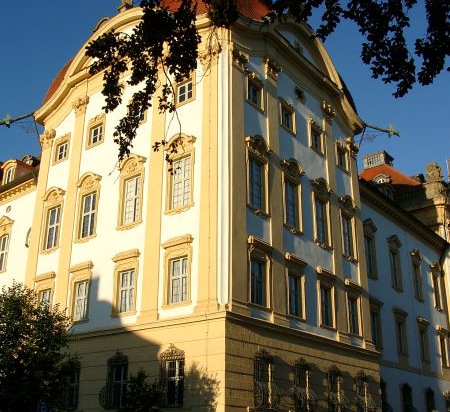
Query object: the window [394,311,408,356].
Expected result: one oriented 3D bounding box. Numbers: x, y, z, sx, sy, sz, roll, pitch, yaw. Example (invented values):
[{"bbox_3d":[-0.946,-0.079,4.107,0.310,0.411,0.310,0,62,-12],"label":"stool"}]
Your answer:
[{"bbox_3d":[13.424,9.782,44.922,0.241,3.178,1.541,-16,-27,36],"label":"window"}]

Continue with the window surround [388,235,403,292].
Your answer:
[{"bbox_3d":[13.955,4.503,48.239,0.450,4.750,2.150,-16,-27,34],"label":"window surround"}]

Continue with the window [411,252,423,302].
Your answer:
[{"bbox_3d":[18.751,6.892,58.219,0.362,4.908,2.377,-16,-27,35],"label":"window"}]

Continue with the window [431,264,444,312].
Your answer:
[{"bbox_3d":[19.950,7.448,55.614,0.350,4.400,1.800,-16,-27,34],"label":"window"}]

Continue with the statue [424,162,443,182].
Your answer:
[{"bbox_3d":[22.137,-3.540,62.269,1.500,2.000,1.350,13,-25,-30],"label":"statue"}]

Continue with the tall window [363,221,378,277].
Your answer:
[{"bbox_3d":[12.367,3.826,50.729,0.362,4.908,2.325,-16,-27,35],"label":"tall window"}]

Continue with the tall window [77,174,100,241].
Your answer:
[{"bbox_3d":[-7.761,0.062,33.663,2.150,4.150,0.400,-17,-27,38],"label":"tall window"}]

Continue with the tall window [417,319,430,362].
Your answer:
[{"bbox_3d":[16.247,11.011,48.074,0.289,3.226,1.685,-16,-27,36],"label":"tall window"}]

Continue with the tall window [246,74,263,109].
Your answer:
[{"bbox_3d":[1.630,-6.239,32.340,0.241,1.444,1.396,-16,-27,36],"label":"tall window"}]

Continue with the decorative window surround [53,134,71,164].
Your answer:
[{"bbox_3d":[-10.328,-3.667,37.603,1.800,2.100,0.300,-17,-27,38],"label":"decorative window surround"}]

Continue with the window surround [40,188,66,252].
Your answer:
[{"bbox_3d":[-11.107,0.787,37.872,2.150,4.500,0.450,-16,-27,34],"label":"window surround"}]

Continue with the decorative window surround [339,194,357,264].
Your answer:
[{"bbox_3d":[9.484,1.659,45.683,0.413,5.115,2.428,-16,-27,35],"label":"decorative window surround"}]

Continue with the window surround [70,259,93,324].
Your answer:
[{"bbox_3d":[-8.148,4.911,33.001,1.830,3.226,0.337,-16,-27,36],"label":"window surround"}]

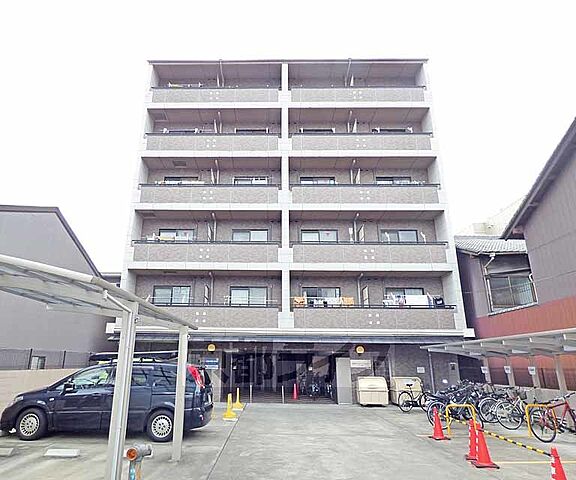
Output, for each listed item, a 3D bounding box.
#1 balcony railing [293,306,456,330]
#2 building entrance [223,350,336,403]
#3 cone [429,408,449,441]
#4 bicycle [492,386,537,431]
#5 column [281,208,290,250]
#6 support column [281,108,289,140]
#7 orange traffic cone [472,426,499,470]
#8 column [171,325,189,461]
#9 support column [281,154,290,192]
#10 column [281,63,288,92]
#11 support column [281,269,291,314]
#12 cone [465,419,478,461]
[{"bbox_3d":[3.659,3.336,14.862,6.888,1.007,0.170,0,-18,0],"label":"balcony railing"},{"bbox_3d":[-0.403,5.702,14.575,4.723,2.031,0.600,0,-18,0],"label":"building entrance"},{"bbox_3d":[3.622,4.410,8.380,0.370,0.690,0.370,0,-18,0],"label":"cone"},{"bbox_3d":[6.387,4.609,9.517,1.680,1.040,0.520,5,-19,-14],"label":"bicycle"},{"bbox_3d":[-0.096,-0.450,16.226,0.350,1.873,0.340,0,-18,0],"label":"column"},{"bbox_3d":[-0.107,-5.977,18.047,0.350,1.882,0.340,0,-18,0],"label":"support column"},{"bbox_3d":[3.583,3.752,6.385,0.370,0.690,0.370,0,-18,0],"label":"orange traffic cone"},{"bbox_3d":[-2.091,2.890,6.753,0.140,2.383,0.140,0,-18,0],"label":"column"},{"bbox_3d":[-0.102,-3.192,17.130,0.350,1.870,0.340,0,-18,0],"label":"support column"},{"bbox_3d":[-0.113,-8.760,18.965,0.350,1.857,0.340,0,-18,0],"label":"column"},{"bbox_3d":[-0.091,2.300,15.321,0.350,1.821,0.340,0,-18,0],"label":"support column"},{"bbox_3d":[3.600,3.902,6.839,0.370,0.690,0.370,0,-18,0],"label":"cone"}]

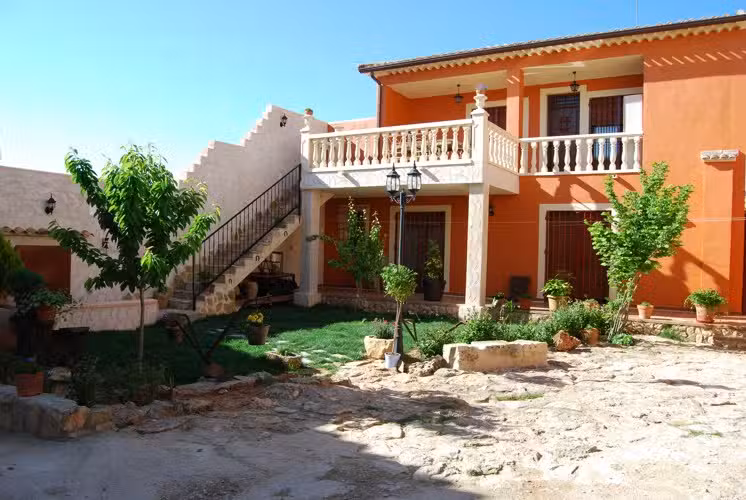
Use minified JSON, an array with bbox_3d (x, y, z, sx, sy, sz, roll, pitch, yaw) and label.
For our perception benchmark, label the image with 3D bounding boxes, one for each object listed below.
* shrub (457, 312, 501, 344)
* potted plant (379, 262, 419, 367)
[{"bbox_3d":[1.553,1.212,8.250,0.660,0.540,0.600,1,1,11],"label":"shrub"},{"bbox_3d":[0.333,0.830,7.050,0.470,1.300,0.470,1,1,3],"label":"potted plant"}]

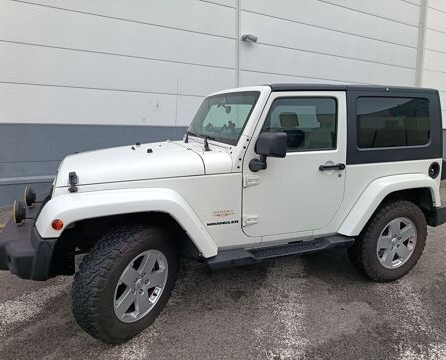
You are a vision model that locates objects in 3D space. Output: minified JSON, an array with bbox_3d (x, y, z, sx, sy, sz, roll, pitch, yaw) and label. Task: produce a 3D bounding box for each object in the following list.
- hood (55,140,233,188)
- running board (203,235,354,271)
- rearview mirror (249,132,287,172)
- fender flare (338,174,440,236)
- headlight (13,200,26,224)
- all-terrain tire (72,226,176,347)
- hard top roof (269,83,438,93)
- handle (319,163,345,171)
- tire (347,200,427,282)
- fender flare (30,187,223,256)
[{"bbox_3d":[-0.799,-0.205,2.918,1.180,0.230,1.470,-4,13,-21],"label":"hood"},{"bbox_3d":[0.477,0.555,2.675,1.290,0.100,0.180,-4,13,-21],"label":"running board"},{"bbox_3d":[0.322,-0.183,2.383,0.160,0.270,0.240,-4,13,-21],"label":"rearview mirror"},{"bbox_3d":[1.556,0.190,3.012,1.020,0.480,0.180,-4,13,-21],"label":"fender flare"},{"bbox_3d":[-1.492,0.232,2.474,0.090,0.165,0.165,-4,13,-21],"label":"headlight"},{"bbox_3d":[-0.644,0.708,2.341,0.260,0.785,0.785,8,14,32],"label":"all-terrain tire"},{"bbox_3d":[0.989,-0.938,3.476,1.860,0.120,1.380,-4,13,-21],"label":"hard top roof"},{"bbox_3d":[0.899,-0.103,2.752,0.250,0.050,0.060,-4,13,-21],"label":"handle"},{"bbox_3d":[1.571,0.567,3.180,0.785,0.785,0.260,-4,13,-21],"label":"tire"},{"bbox_3d":[-0.594,0.323,2.213,1.080,0.490,0.250,-4,13,-21],"label":"fender flare"}]

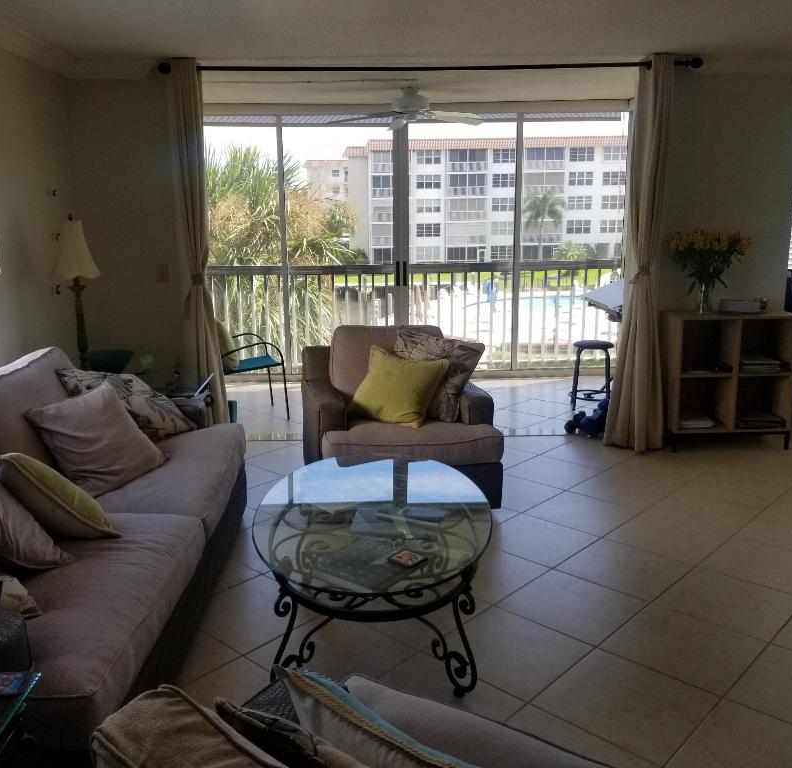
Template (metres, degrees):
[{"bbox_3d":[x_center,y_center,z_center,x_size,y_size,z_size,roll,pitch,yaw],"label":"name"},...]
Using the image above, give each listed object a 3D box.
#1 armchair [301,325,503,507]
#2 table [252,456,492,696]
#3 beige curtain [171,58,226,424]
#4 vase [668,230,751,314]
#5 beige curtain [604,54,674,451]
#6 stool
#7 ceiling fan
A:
[{"bbox_3d":[-0.006,0.153,4.334,0.970,0.880,0.960,-3,12,-12],"label":"armchair"},{"bbox_3d":[-0.081,0.681,2.900,0.860,0.456,1.360,0,12,0],"label":"table"},{"bbox_3d":[-1.249,-0.773,4.918,0.330,2.450,0.220,0,12,0],"label":"beige curtain"},{"bbox_3d":[2.031,-0.729,5.009,0.560,0.560,0.450,0,12,0],"label":"vase"},{"bbox_3d":[1.589,-0.781,4.916,0.400,2.450,0.220,0,12,0],"label":"beige curtain"},{"bbox_3d":[1.569,-0.087,6.151,0.380,0.580,0.380,0,12,0],"label":"stool"},{"bbox_3d":[0.087,-2.091,5.788,1.250,0.350,1.250,0,12,0],"label":"ceiling fan"}]

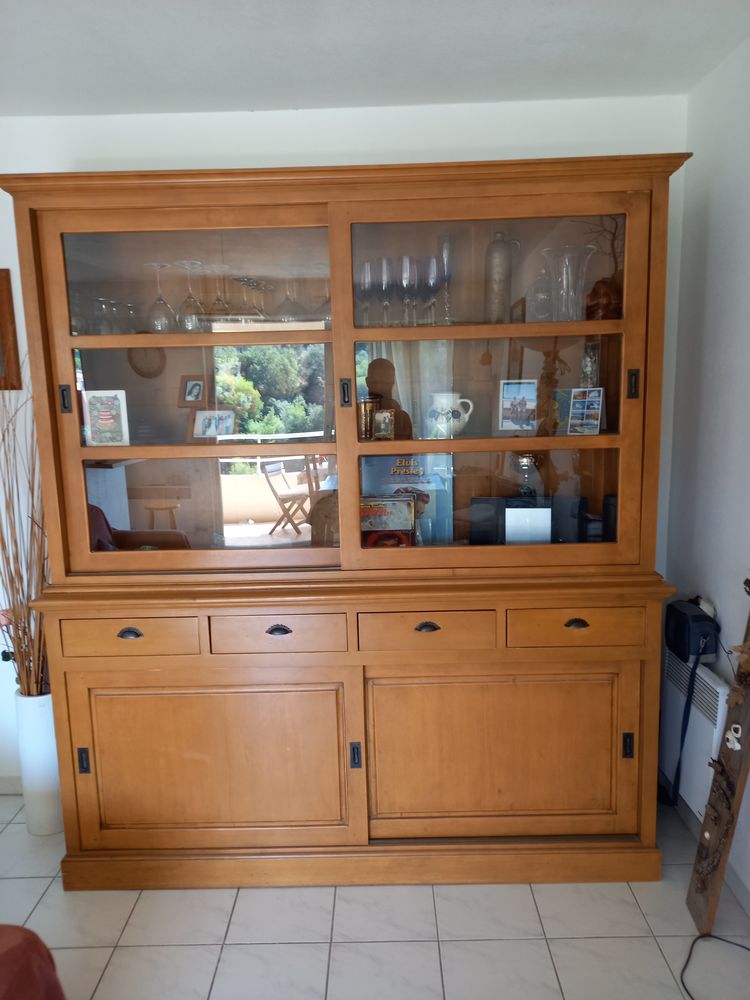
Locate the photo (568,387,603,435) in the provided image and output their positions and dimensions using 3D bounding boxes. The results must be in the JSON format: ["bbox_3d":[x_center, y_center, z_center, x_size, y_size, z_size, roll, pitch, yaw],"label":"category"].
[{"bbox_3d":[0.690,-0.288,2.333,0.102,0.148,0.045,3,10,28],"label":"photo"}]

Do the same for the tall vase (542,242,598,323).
[{"bbox_3d":[0.600,-0.652,2.223,0.172,0.235,0.172,-1,8,1],"label":"tall vase"}]

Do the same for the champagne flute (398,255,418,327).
[{"bbox_3d":[0.101,-0.636,2.214,0.060,0.226,0.060,-1,9,1],"label":"champagne flute"}]

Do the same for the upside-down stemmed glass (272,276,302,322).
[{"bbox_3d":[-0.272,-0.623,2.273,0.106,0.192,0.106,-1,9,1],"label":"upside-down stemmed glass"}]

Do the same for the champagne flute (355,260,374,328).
[{"bbox_3d":[-0.029,-0.633,2.272,0.063,0.215,0.063,-1,8,1],"label":"champagne flute"}]

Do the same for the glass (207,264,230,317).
[{"bbox_3d":[-0.489,-0.622,2.265,0.082,0.207,0.082,-1,9,0],"label":"glass"}]

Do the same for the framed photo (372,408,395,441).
[{"bbox_3d":[0.026,-0.232,2.247,0.067,0.099,0.026,-1,1,4],"label":"framed photo"}]

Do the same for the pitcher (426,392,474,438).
[{"bbox_3d":[0.238,-0.265,2.290,0.147,0.145,0.128,-2,9,-5],"label":"pitcher"}]

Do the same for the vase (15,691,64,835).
[{"bbox_3d":[-1.188,0.931,2.622,0.168,0.517,0.168,-1,9,0],"label":"vase"}]

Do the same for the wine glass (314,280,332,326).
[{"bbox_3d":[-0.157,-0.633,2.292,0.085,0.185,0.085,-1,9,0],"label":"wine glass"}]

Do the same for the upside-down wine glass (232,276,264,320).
[{"bbox_3d":[-0.401,-0.625,2.273,0.092,0.160,0.092,-1,9,0],"label":"upside-down wine glass"}]

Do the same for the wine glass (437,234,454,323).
[{"bbox_3d":[0.221,-0.675,2.232,0.062,0.281,0.062,-1,9,1],"label":"wine glass"}]

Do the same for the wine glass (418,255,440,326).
[{"bbox_3d":[0.171,-0.652,2.248,0.070,0.225,0.070,-1,9,0],"label":"wine glass"}]

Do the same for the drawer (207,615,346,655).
[{"bbox_3d":[-0.282,0.370,2.327,0.408,0.116,0.400,-1,8,1],"label":"drawer"}]

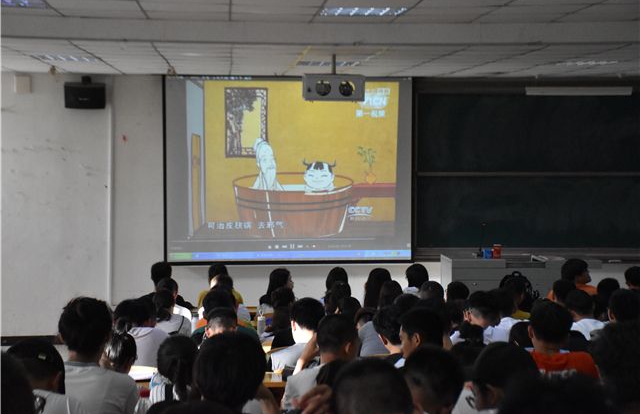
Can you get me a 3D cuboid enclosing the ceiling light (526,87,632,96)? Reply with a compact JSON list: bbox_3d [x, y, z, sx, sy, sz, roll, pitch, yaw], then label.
[{"bbox_3d":[2.931,-1.304,15.050,1.210,0.100,0.130,0,3,-4],"label":"ceiling light"}]

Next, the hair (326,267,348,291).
[{"bbox_3d":[0.157,0.651,11.800,0.190,0.260,0.220,0,3,-4],"label":"hair"}]

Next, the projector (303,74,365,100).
[{"bbox_3d":[0.097,-0.843,9.400,0.440,0.180,0.360,0,4,-3],"label":"projector"}]

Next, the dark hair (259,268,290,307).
[{"bbox_3d":[-0.394,0.708,11.800,0.240,0.330,0.220,-2,4,-32],"label":"dark hair"}]

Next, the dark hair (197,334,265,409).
[{"bbox_3d":[-0.242,0.442,3.600,0.190,0.215,0.220,0,4,-3],"label":"dark hair"}]

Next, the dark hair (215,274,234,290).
[{"bbox_3d":[-0.760,0.626,10.500,0.172,0.200,0.205,-1,4,-11],"label":"dark hair"}]

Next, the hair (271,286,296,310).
[{"bbox_3d":[-0.312,0.758,11.100,0.195,0.210,0.220,2,4,31],"label":"hair"}]

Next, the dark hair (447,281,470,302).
[{"bbox_3d":[1.154,0.708,11.100,0.185,0.210,0.215,-1,3,-16],"label":"dark hair"}]

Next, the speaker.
[{"bbox_3d":[-2.604,-1.244,14.800,0.450,0.260,0.270,0,12,-10],"label":"speaker"}]

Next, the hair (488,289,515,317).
[{"bbox_3d":[1.189,0.634,8.800,0.180,0.200,0.210,0,3,1],"label":"hair"}]

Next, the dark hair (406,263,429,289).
[{"bbox_3d":[0.874,0.614,11.950,0.200,0.235,0.220,-2,4,-34],"label":"dark hair"}]

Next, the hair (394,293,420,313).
[{"bbox_3d":[0.627,0.688,9.500,0.185,0.210,0.215,0,3,-12],"label":"hair"}]

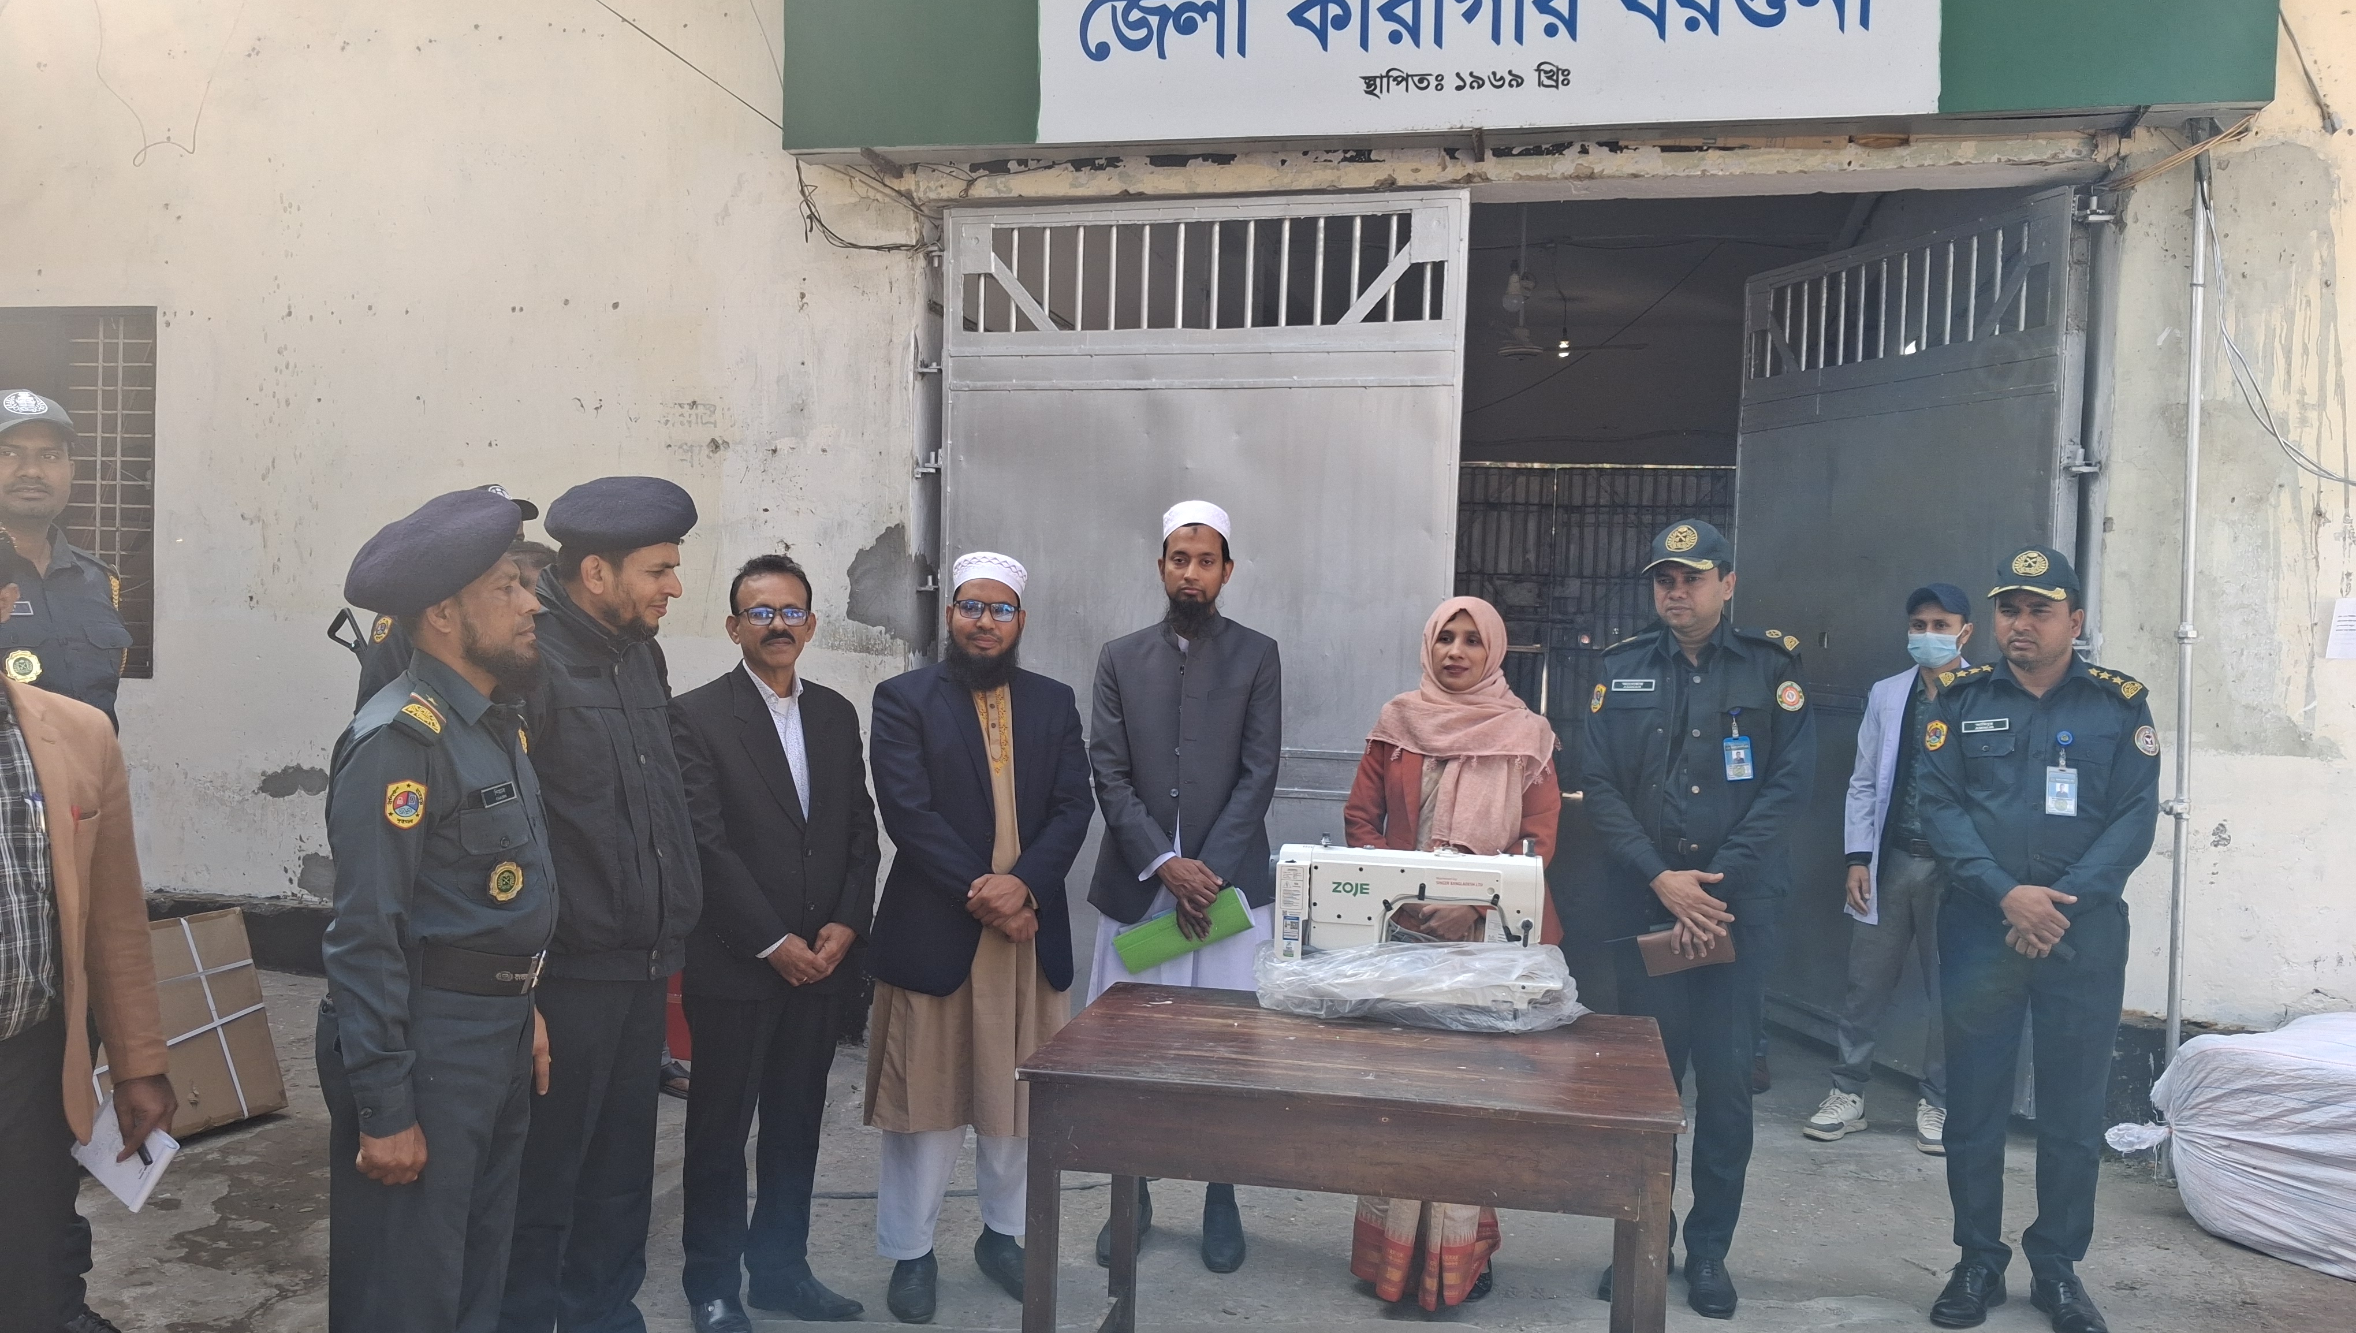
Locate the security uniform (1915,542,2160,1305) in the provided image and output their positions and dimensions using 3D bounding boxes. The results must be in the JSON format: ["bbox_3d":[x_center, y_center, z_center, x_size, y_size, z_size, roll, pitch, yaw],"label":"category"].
[{"bbox_3d":[1.962,0.580,4.190,0.550,1.690,0.380,2,1,24],"label":"security uniform"}]

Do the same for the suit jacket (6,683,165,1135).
[{"bbox_3d":[-1.894,0.388,2.920,0.550,0.740,0.320,1,2,-28],"label":"suit jacket"}]

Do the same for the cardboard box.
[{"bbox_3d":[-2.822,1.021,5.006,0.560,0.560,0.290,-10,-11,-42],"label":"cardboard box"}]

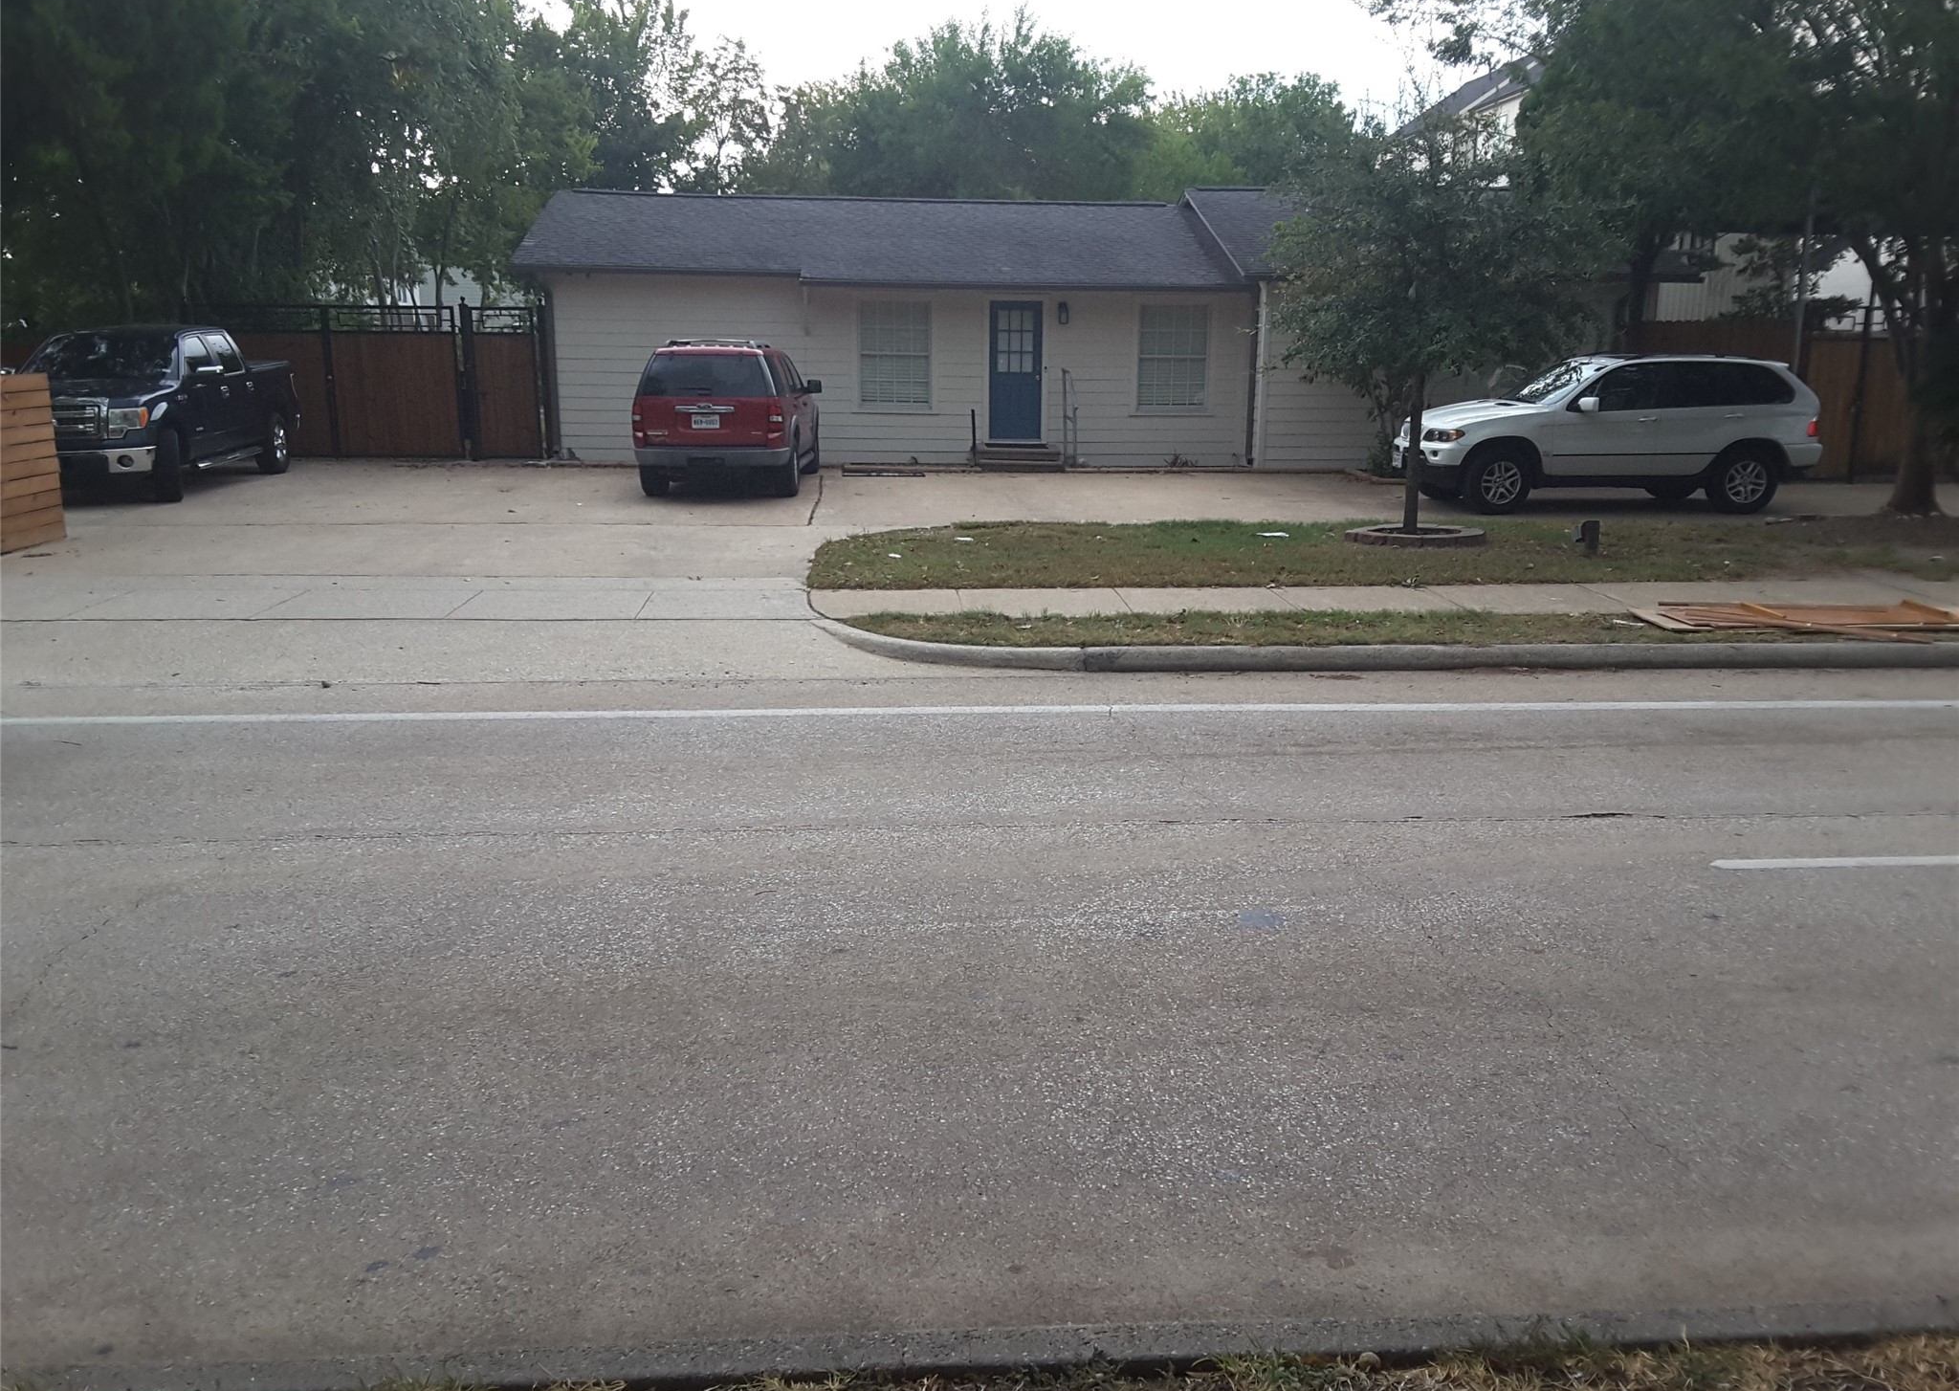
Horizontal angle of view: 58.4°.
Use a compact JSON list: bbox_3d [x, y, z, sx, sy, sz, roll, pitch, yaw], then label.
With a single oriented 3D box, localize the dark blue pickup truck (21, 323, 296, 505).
[{"bbox_3d":[-10.158,-3.545,21.558,2.050,1.940,5.880,-1,12,-5],"label":"dark blue pickup truck"}]

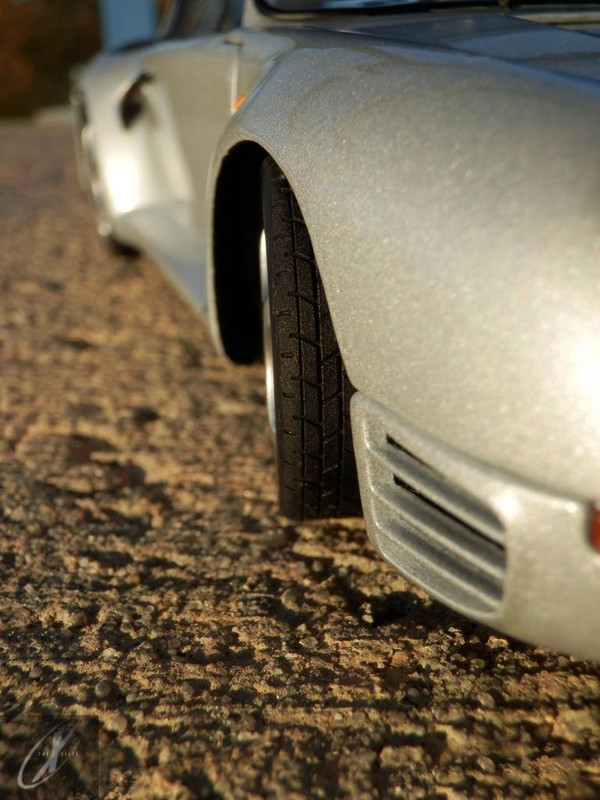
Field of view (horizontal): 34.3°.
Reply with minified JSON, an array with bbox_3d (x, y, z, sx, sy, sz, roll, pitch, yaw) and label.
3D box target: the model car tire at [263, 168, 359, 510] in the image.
[{"bbox_3d":[0.003,-0.006,0.095,0.012,0.036,0.036,-3,20,-2],"label":"model car tire"}]

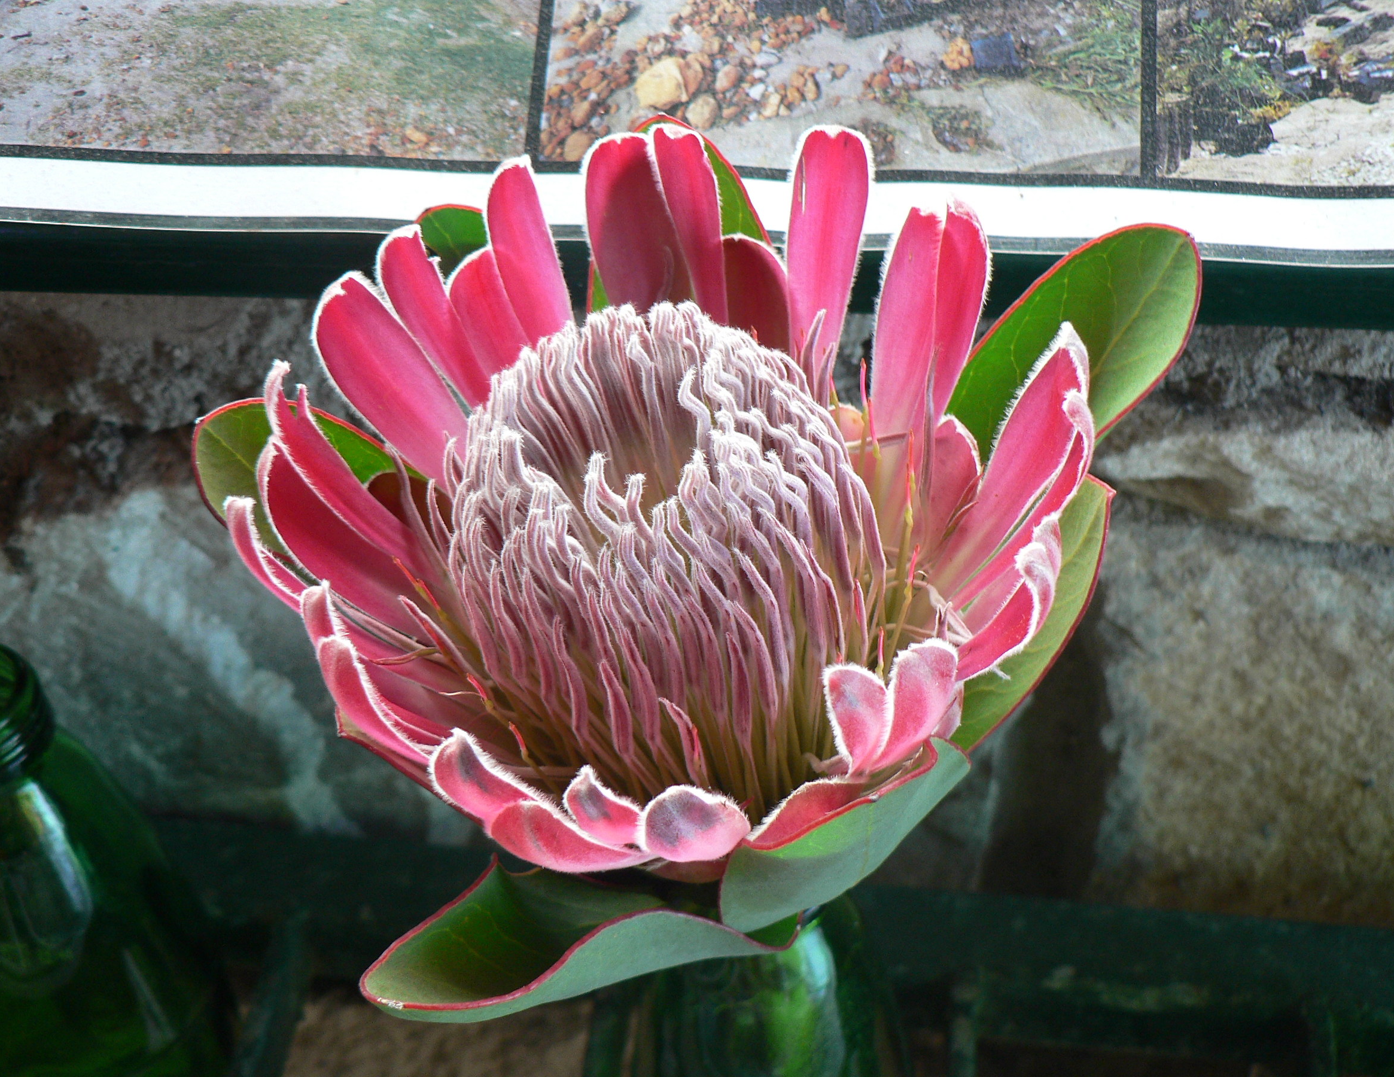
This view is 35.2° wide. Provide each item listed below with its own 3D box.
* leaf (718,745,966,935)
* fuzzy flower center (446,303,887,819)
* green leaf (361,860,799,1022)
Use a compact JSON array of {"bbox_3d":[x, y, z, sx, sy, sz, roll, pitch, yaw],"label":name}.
[{"bbox_3d":[0.022,0.049,0.352,0.043,0.055,0.022,-24,77,-23],"label":"leaf"},{"bbox_3d":[-0.003,0.011,0.360,0.068,0.070,0.068,-9,36,0],"label":"fuzzy flower center"},{"bbox_3d":[-0.019,0.065,0.362,0.070,0.022,0.036,-9,35,-42],"label":"green leaf"}]

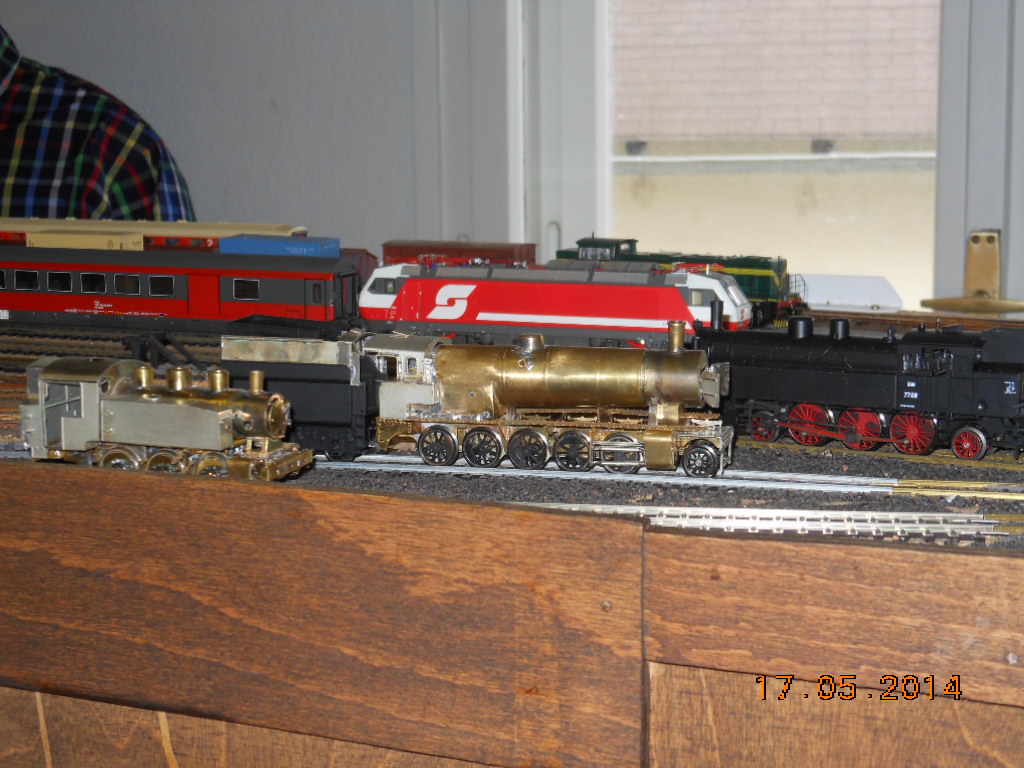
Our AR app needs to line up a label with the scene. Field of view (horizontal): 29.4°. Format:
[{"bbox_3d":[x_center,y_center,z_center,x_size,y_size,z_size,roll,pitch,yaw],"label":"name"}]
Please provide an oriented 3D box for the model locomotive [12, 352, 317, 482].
[{"bbox_3d":[-0.126,0.016,0.714,0.105,0.048,0.034,3,9,24],"label":"model locomotive"}]

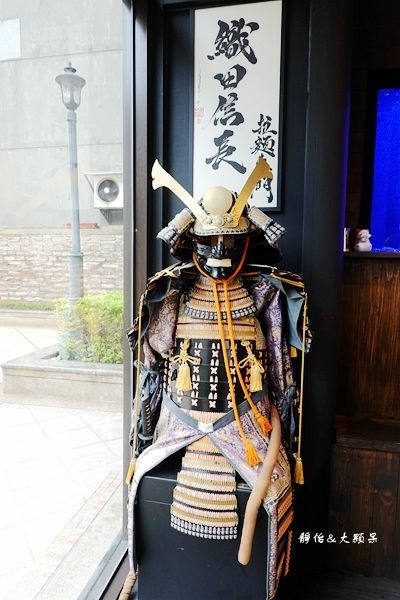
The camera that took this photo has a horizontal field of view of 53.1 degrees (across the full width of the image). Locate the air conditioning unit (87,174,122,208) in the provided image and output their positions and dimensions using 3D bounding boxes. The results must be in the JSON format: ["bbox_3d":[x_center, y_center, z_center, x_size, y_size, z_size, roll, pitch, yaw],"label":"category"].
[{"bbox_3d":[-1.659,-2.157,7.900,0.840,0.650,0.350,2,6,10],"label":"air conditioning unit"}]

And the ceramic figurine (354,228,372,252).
[{"bbox_3d":[0.703,-0.256,1.720,0.072,0.097,0.068,3,6,18],"label":"ceramic figurine"}]

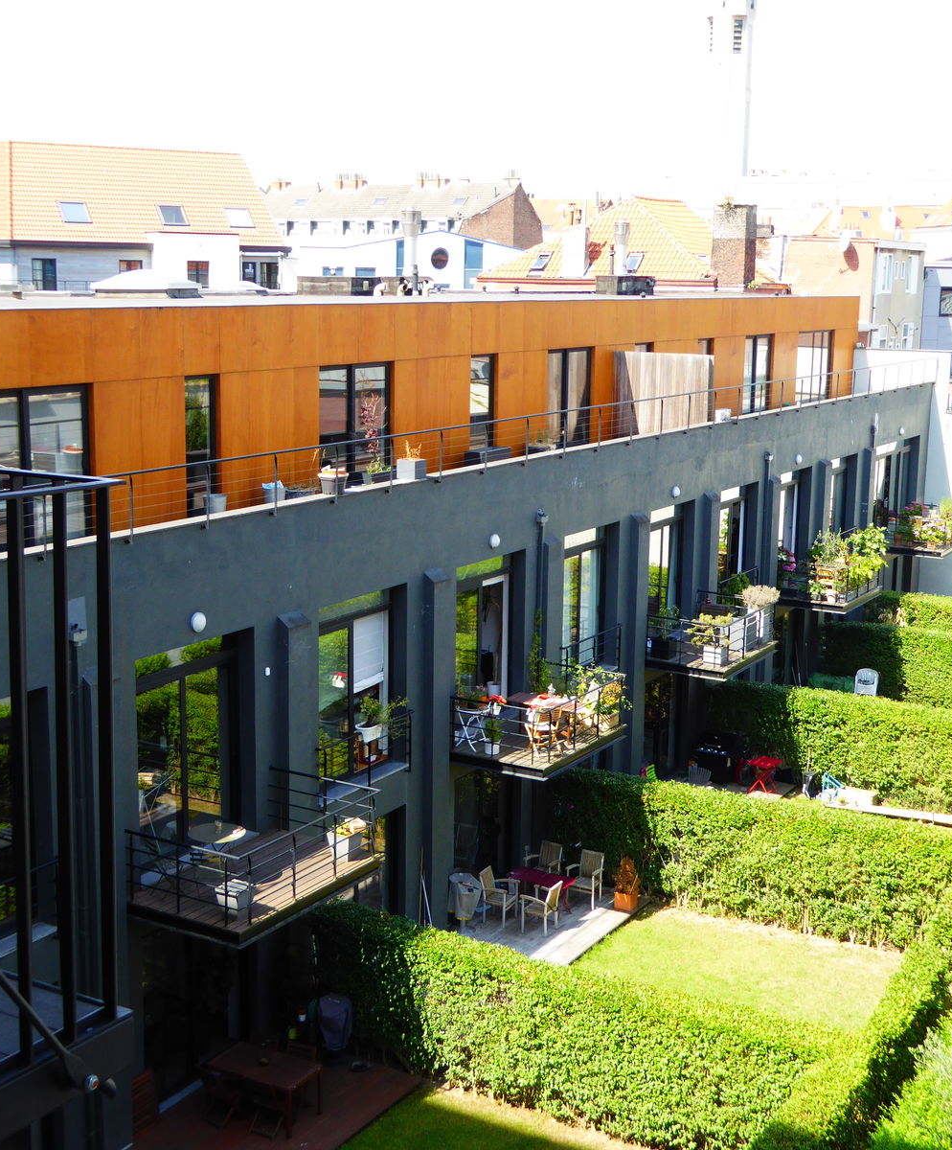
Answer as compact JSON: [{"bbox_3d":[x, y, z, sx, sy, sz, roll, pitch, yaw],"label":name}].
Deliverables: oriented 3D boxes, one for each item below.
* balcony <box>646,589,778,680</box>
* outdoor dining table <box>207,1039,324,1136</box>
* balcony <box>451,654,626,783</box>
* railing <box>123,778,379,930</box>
[{"bbox_3d":[5.433,1.357,35.464,1.931,1.226,3.194,7,12,30],"label":"balcony"},{"bbox_3d":[-2.966,7.228,21.786,1.407,0.731,0.812,7,13,31],"label":"outdoor dining table"},{"bbox_3d":[1.173,2.583,28.212,1.928,1.200,3.160,7,13,31],"label":"balcony"},{"bbox_3d":[-2.985,3.737,21.457,1.928,1.018,3.160,7,13,31],"label":"railing"}]

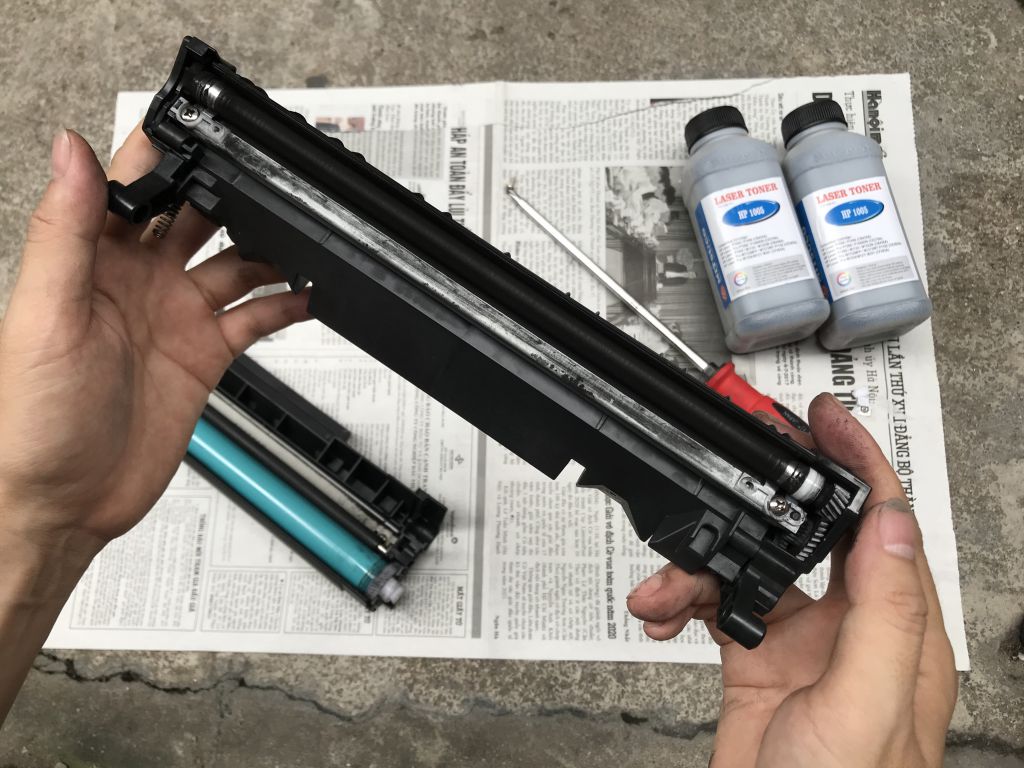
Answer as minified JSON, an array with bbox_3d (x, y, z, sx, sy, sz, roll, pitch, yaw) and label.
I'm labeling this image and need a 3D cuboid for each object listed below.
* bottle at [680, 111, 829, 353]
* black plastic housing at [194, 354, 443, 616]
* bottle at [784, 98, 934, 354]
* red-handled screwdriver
[{"bbox_3d":[0.158,-0.107,0.563,0.058,0.060,0.162,-13,77,1],"label":"bottle"},{"bbox_3d":[-0.171,0.040,0.561,0.277,0.042,0.084,35,82,10],"label":"black plastic housing"},{"bbox_3d":[0.223,-0.109,0.560,0.058,0.060,0.162,-12,77,1],"label":"bottle"},{"bbox_3d":[0.108,-0.038,0.571,0.031,0.031,0.317,-44,76,-6],"label":"red-handled screwdriver"}]

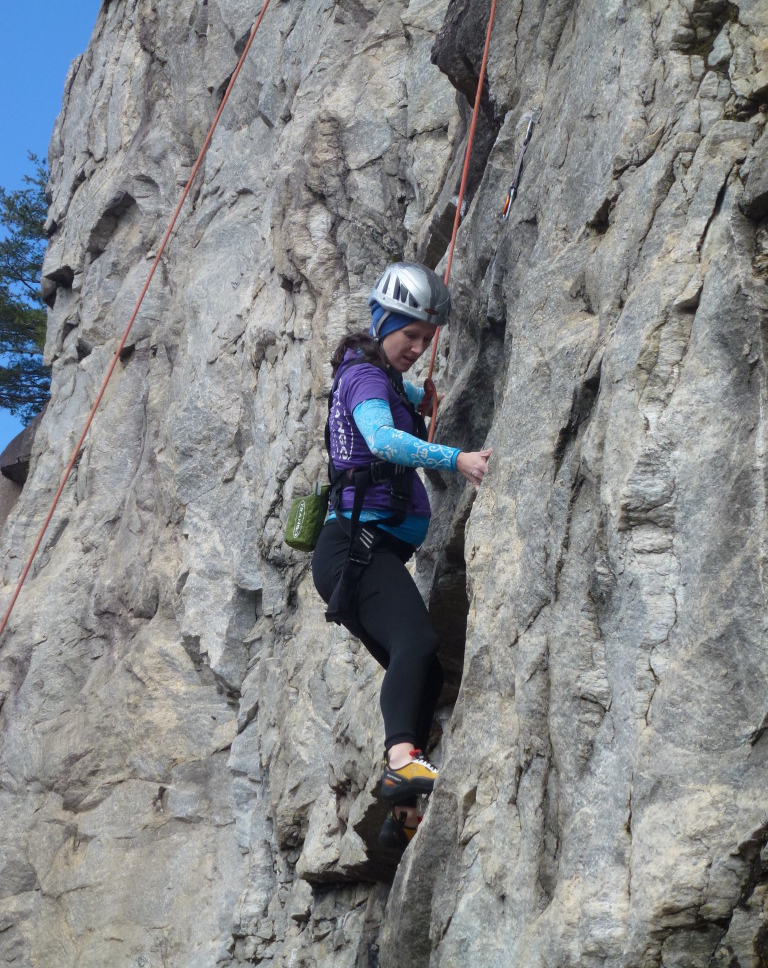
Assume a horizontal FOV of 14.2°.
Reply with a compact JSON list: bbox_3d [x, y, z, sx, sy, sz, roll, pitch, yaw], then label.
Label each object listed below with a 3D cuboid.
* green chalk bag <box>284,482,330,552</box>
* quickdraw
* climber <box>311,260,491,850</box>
[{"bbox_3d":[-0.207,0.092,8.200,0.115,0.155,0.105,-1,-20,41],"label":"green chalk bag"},{"bbox_3d":[0.377,-0.880,8.500,0.030,0.310,0.060,23,-18,-25],"label":"quickdraw"},{"bbox_3d":[0.047,0.192,8.250,0.470,1.560,0.520,6,-17,-8],"label":"climber"}]

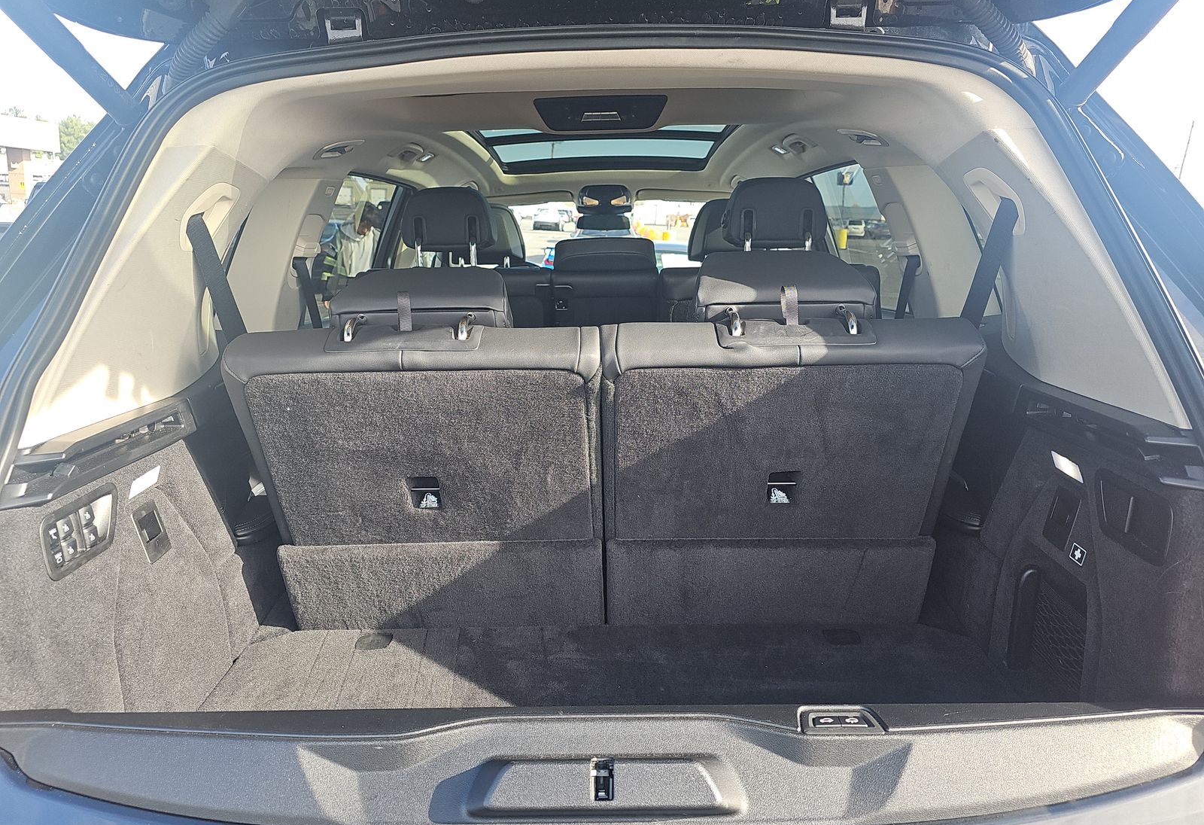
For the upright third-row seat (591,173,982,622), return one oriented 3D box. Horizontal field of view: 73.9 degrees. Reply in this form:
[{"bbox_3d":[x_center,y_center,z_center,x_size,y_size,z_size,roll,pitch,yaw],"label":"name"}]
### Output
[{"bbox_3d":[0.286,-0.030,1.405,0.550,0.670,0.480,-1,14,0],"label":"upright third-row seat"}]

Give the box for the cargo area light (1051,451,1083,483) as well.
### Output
[{"bbox_3d":[0.596,0.070,1.025,0.014,0.026,0.068,-1,14,0],"label":"cargo area light"}]

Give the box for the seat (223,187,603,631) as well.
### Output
[{"bbox_3d":[-0.274,-0.017,1.408,0.550,0.670,0.480,-1,14,0],"label":"seat"}]

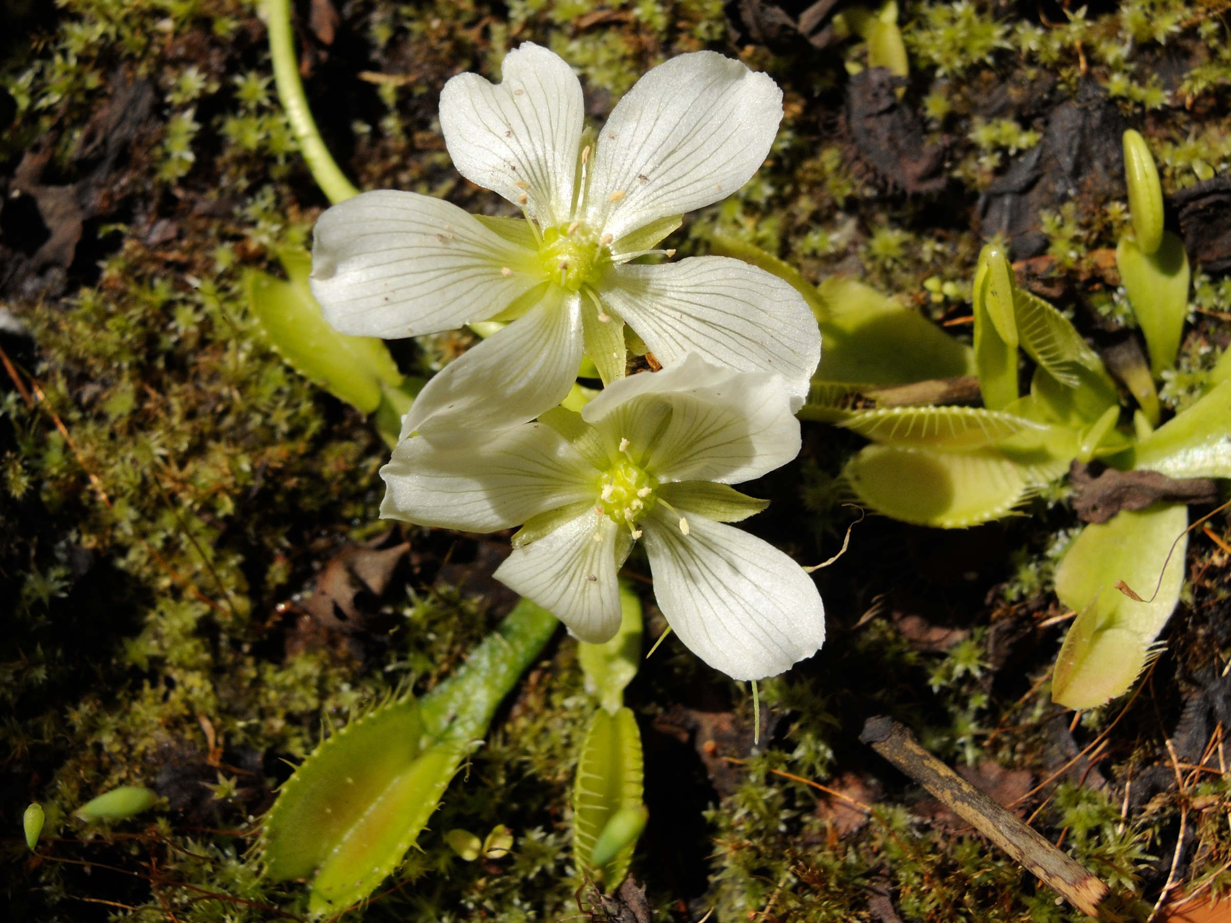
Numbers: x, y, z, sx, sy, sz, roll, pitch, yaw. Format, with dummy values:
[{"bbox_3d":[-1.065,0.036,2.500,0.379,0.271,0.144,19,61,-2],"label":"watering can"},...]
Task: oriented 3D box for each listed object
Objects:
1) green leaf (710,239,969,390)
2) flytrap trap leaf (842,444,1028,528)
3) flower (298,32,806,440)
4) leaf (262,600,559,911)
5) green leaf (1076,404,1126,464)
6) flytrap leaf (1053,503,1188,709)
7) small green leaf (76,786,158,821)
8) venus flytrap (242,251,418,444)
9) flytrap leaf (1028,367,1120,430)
[{"bbox_3d":[0.020,-0.014,0.090,0.023,0.005,0.013,14,70,5],"label":"green leaf"},{"bbox_3d":[0.026,0.002,0.083,0.015,0.004,0.007,0,70,0],"label":"flytrap trap leaf"},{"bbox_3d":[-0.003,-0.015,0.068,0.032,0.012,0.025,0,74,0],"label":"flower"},{"bbox_3d":[-0.016,0.021,0.076,0.009,0.006,0.028,40,75,14],"label":"leaf"},{"bbox_3d":[0.040,-0.002,0.081,0.002,0.003,0.005,37,74,13],"label":"green leaf"},{"bbox_3d":[0.040,0.012,0.080,0.010,0.005,0.017,16,70,6],"label":"flytrap leaf"},{"bbox_3d":[-0.037,0.026,0.075,0.006,0.002,0.002,-12,70,-4],"label":"small green leaf"},{"bbox_3d":[-0.025,-0.010,0.089,0.010,0.006,0.020,-37,74,-13],"label":"venus flytrap"},{"bbox_3d":[0.039,-0.006,0.086,0.007,0.003,0.005,35,73,12],"label":"flytrap leaf"}]

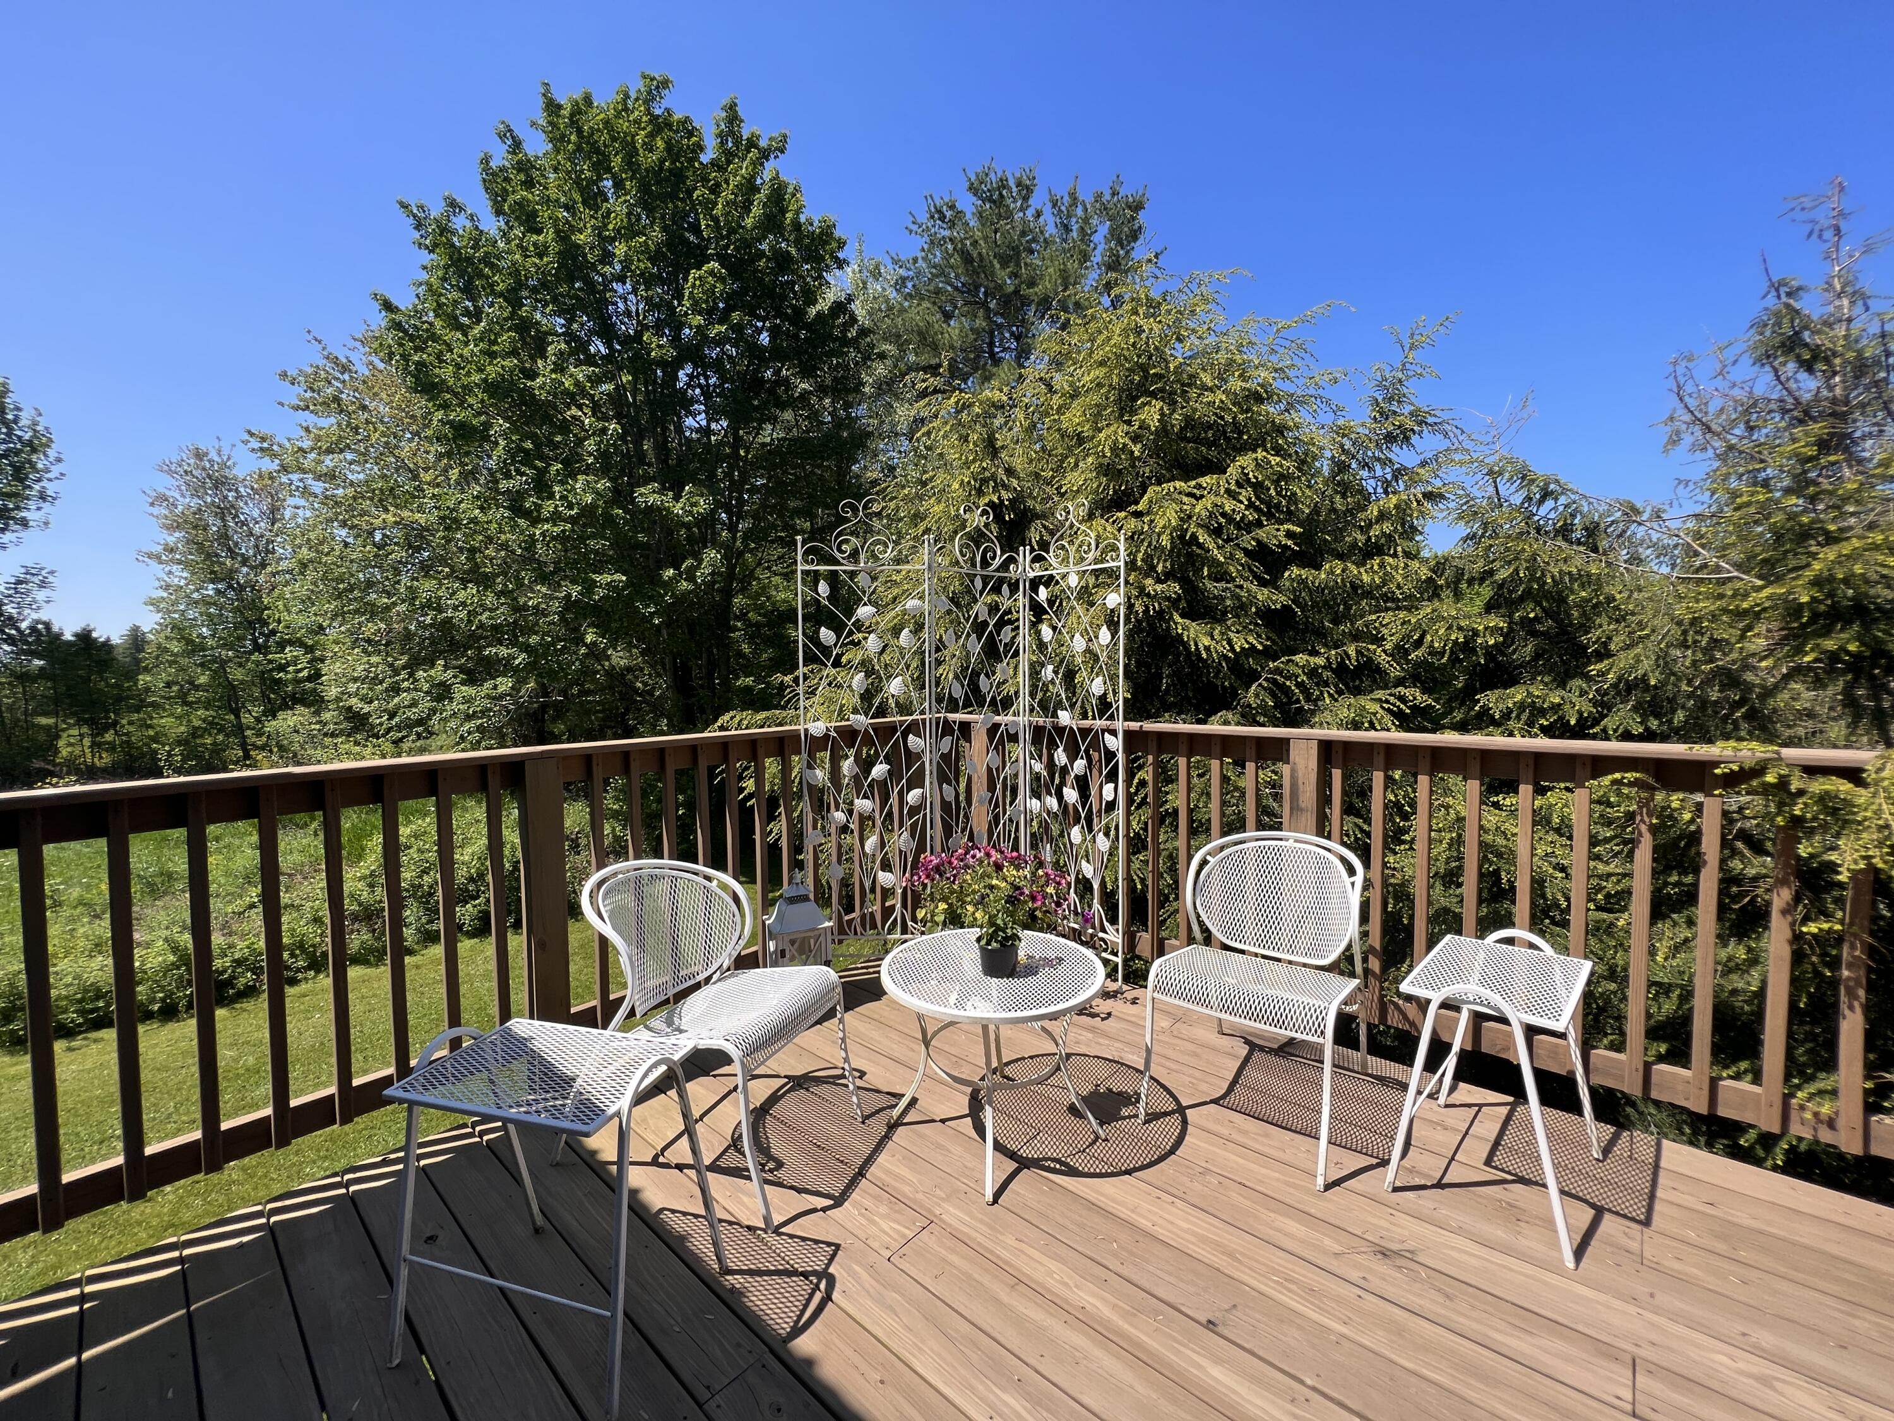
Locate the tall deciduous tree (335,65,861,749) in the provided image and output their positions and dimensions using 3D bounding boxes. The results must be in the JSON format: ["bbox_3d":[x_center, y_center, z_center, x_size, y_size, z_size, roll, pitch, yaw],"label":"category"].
[{"bbox_3d":[-5.600,-4.200,11.300,8.000,11.700,7.200,-1,2,0],"label":"tall deciduous tree"}]

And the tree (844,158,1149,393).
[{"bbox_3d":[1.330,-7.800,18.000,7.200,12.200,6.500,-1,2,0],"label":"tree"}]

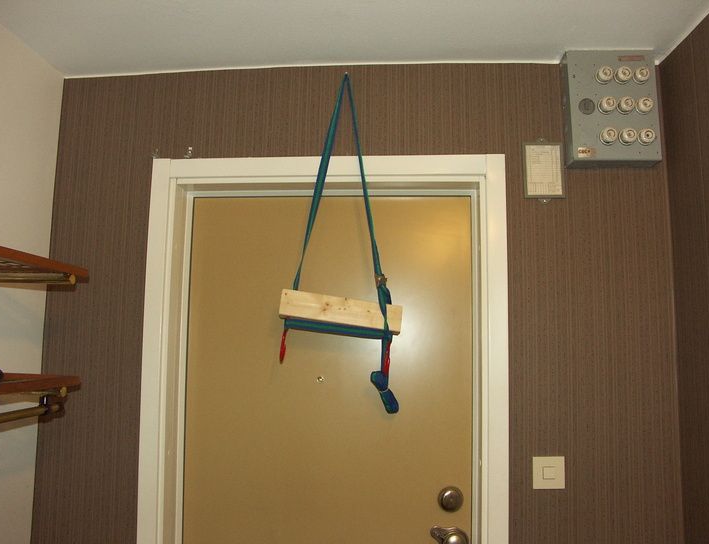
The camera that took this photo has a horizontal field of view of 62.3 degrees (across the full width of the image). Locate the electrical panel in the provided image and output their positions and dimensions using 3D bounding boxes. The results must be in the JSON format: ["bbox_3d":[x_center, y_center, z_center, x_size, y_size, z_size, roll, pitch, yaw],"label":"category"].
[{"bbox_3d":[0.698,-0.445,1.594,0.228,0.307,0.090,0,-6,5],"label":"electrical panel"}]

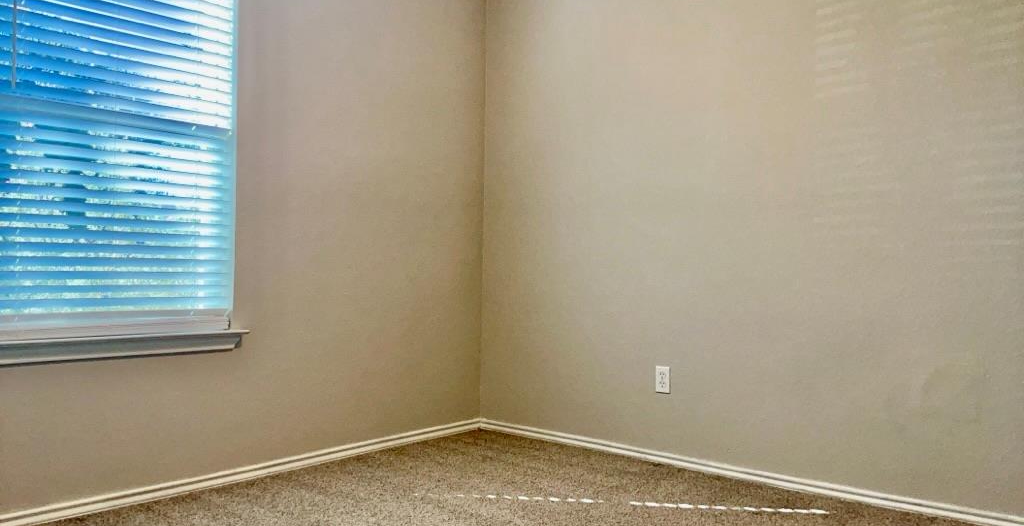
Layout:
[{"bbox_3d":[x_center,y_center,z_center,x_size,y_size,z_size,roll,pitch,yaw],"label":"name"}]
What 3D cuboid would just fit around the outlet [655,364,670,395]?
[{"bbox_3d":[0.655,0.506,3.455,0.070,0.114,0.008,1,0,40],"label":"outlet"}]

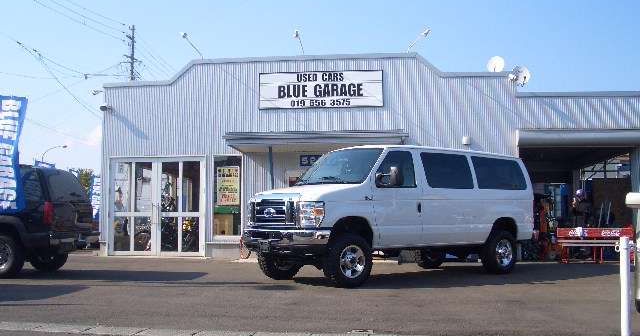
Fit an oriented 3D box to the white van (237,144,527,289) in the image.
[{"bbox_3d":[1.440,0.799,11.461,5.500,2.200,2.080,3,-6,-36],"label":"white van"}]

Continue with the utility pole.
[{"bbox_3d":[-12.026,-2.426,41.458,0.900,13.690,0.700,0,-5,0],"label":"utility pole"}]

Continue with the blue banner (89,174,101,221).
[{"bbox_3d":[-8.538,1.159,25.000,0.600,1.800,0.050,0,-5,-3],"label":"blue banner"}]

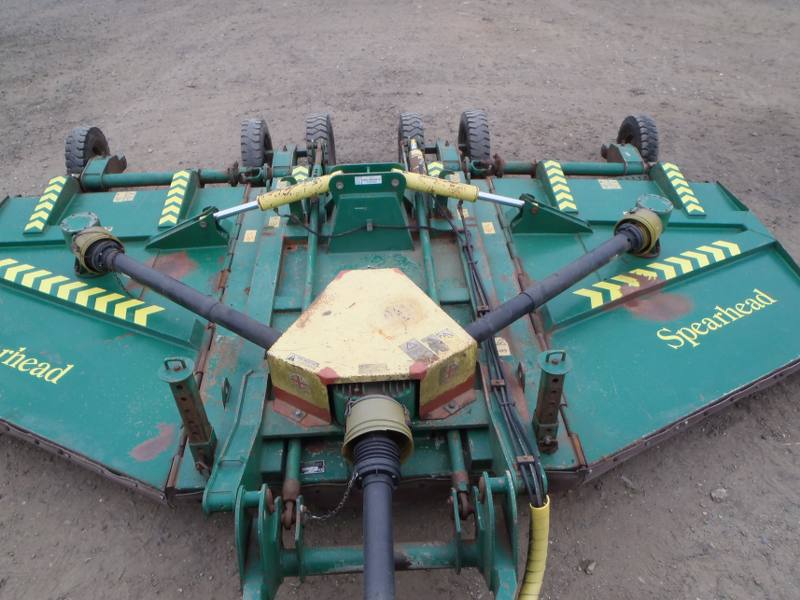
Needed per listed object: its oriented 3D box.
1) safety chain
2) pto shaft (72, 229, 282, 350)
[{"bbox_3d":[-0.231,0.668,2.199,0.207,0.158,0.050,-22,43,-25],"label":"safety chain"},{"bbox_3d":[-0.995,-0.027,2.956,1.383,0.220,0.220,23,44,27],"label":"pto shaft"}]

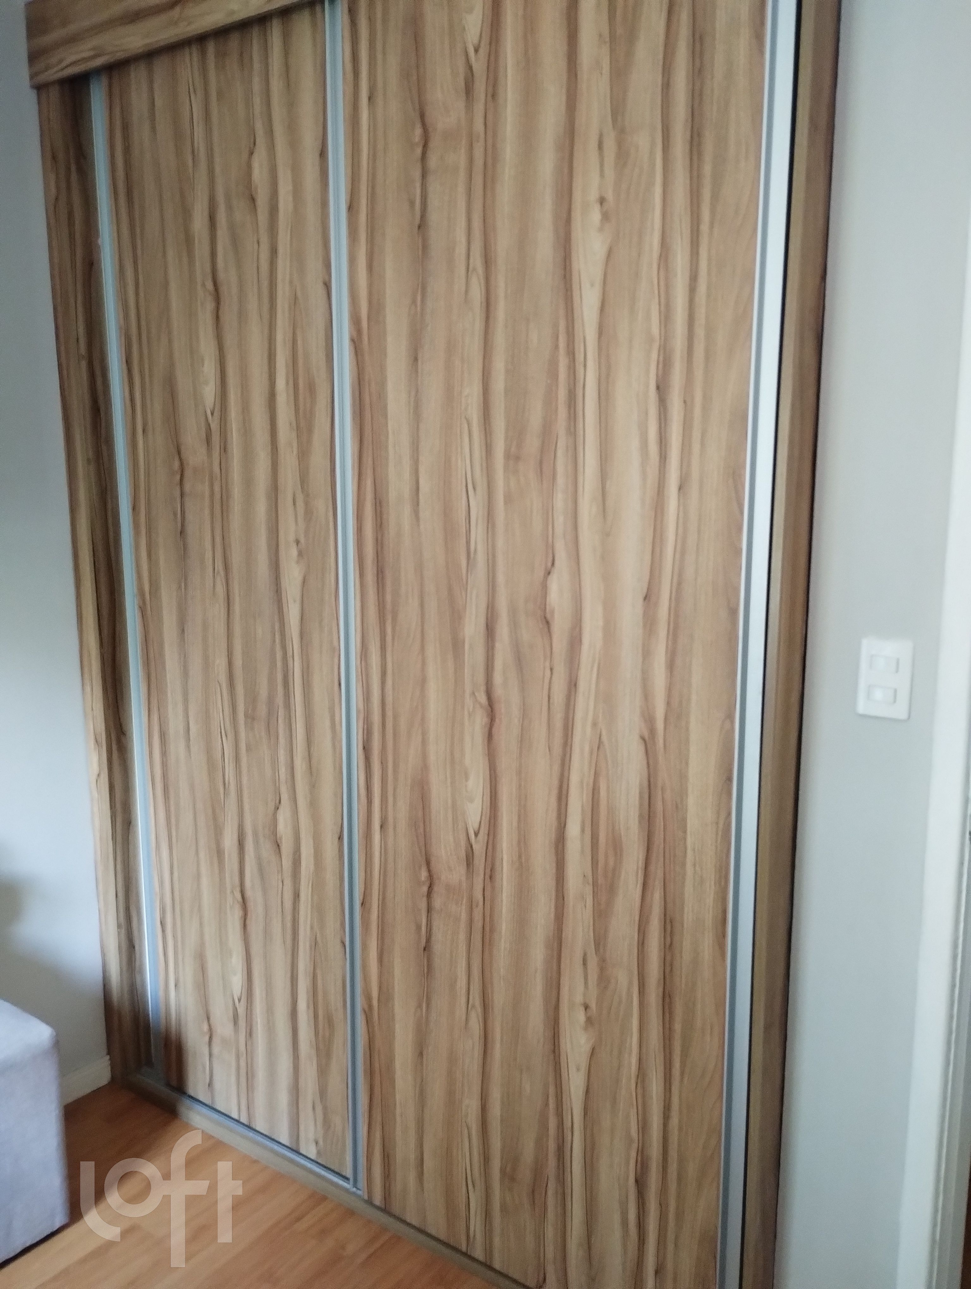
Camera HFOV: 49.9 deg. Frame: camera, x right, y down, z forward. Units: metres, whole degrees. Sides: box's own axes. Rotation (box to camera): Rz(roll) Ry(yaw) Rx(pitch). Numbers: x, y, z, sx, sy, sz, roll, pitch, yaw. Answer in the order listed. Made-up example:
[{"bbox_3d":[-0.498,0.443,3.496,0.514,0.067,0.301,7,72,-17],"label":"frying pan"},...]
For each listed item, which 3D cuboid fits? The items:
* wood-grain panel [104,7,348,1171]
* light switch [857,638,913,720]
[{"bbox_3d":[-0.537,-0.033,2.254,0.637,2.389,0.028,7,12,34],"label":"wood-grain panel"},{"bbox_3d":[0.596,0.052,1.563,0.077,0.116,0.011,7,12,34],"label":"light switch"}]

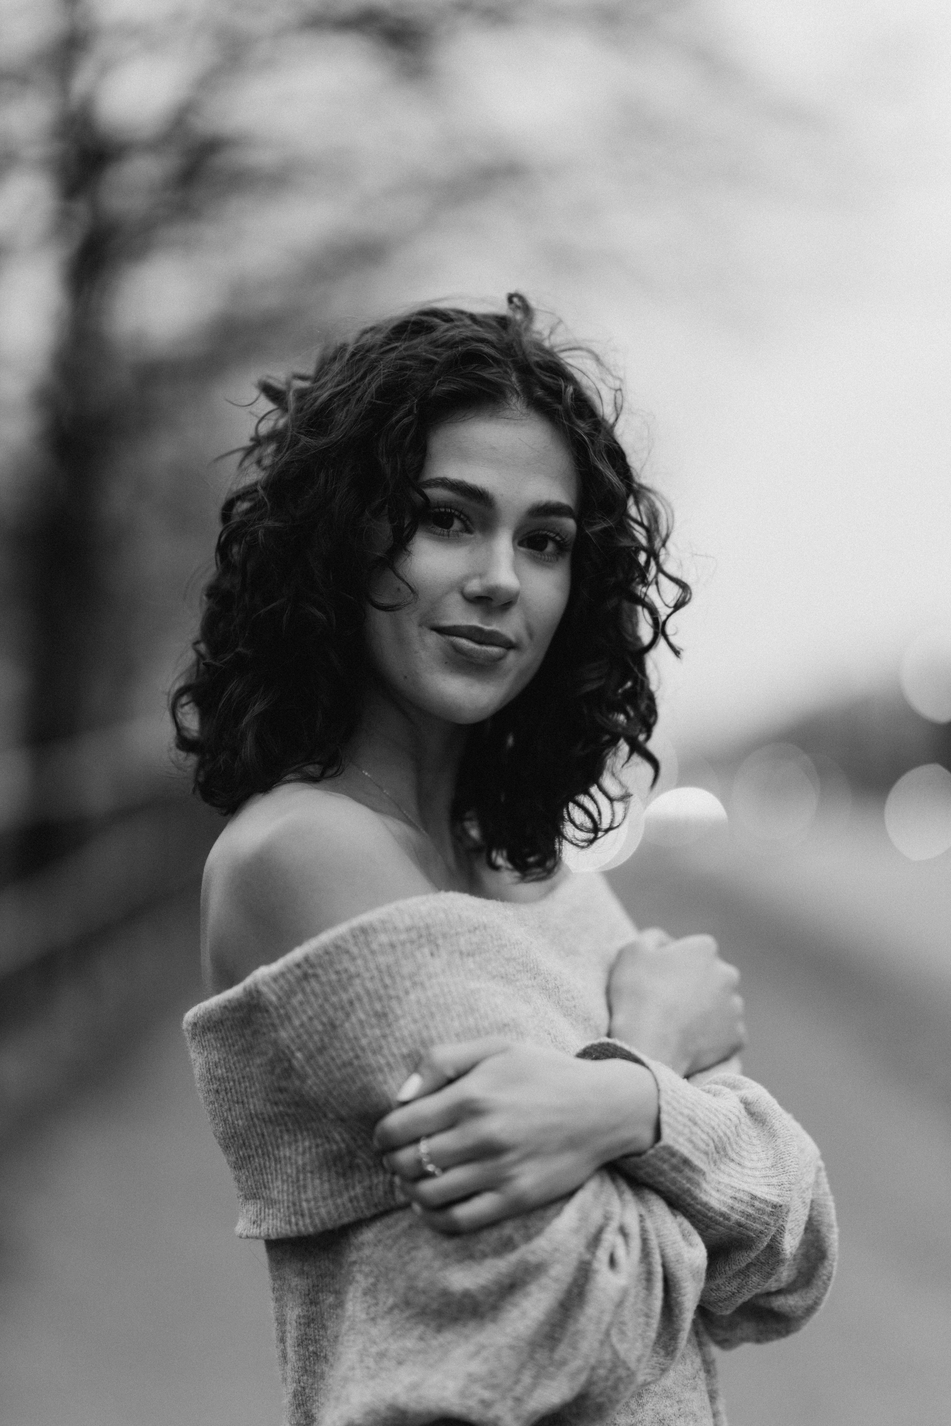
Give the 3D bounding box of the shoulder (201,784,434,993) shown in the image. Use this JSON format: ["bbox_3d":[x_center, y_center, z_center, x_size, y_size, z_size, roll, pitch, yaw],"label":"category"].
[{"bbox_3d":[-0.087,0.096,1.850,0.120,0.120,0.145,-1,-1,37],"label":"shoulder"}]

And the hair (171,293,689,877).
[{"bbox_3d":[-0.025,-0.073,1.945,0.290,0.330,0.250,6,-1,-26],"label":"hair"}]

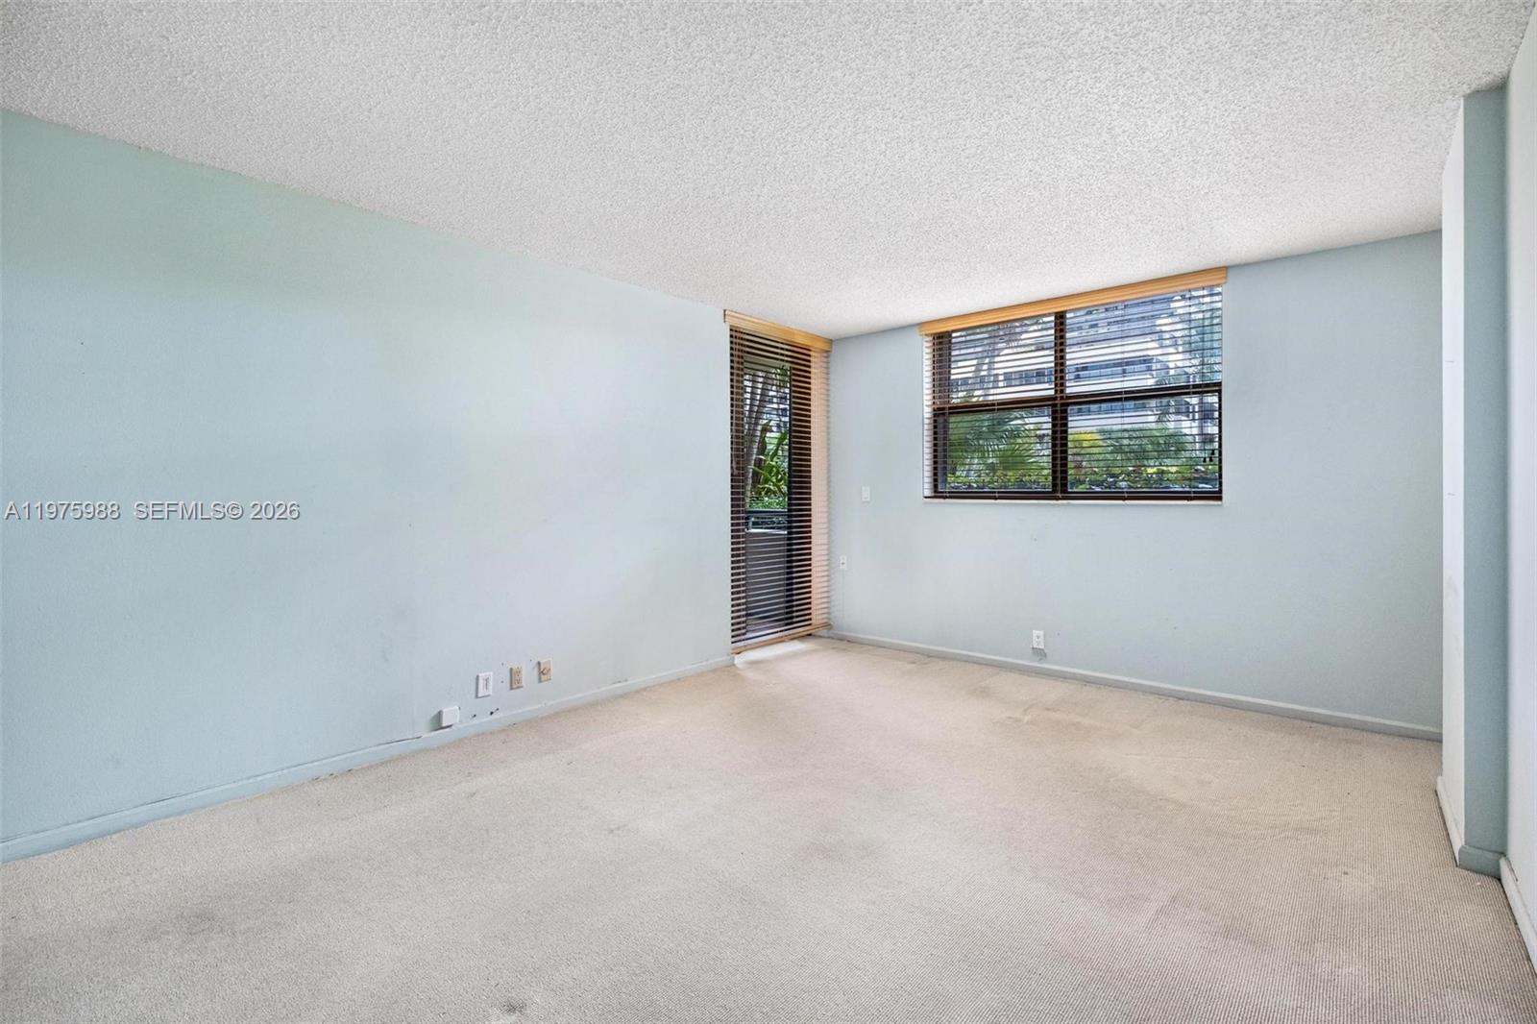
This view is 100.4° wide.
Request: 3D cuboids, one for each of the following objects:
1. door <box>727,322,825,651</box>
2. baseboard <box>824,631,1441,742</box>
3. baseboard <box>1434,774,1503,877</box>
[{"bbox_3d":[0.130,-0.175,4.810,0.060,2.280,1.100,1,2,43],"label":"door"},{"bbox_3d":[1.820,1.032,4.145,3.570,0.075,0.018,1,2,40],"label":"baseboard"},{"bbox_3d":[2.450,1.080,2.250,0.105,0.073,0.710,1,2,43],"label":"baseboard"}]

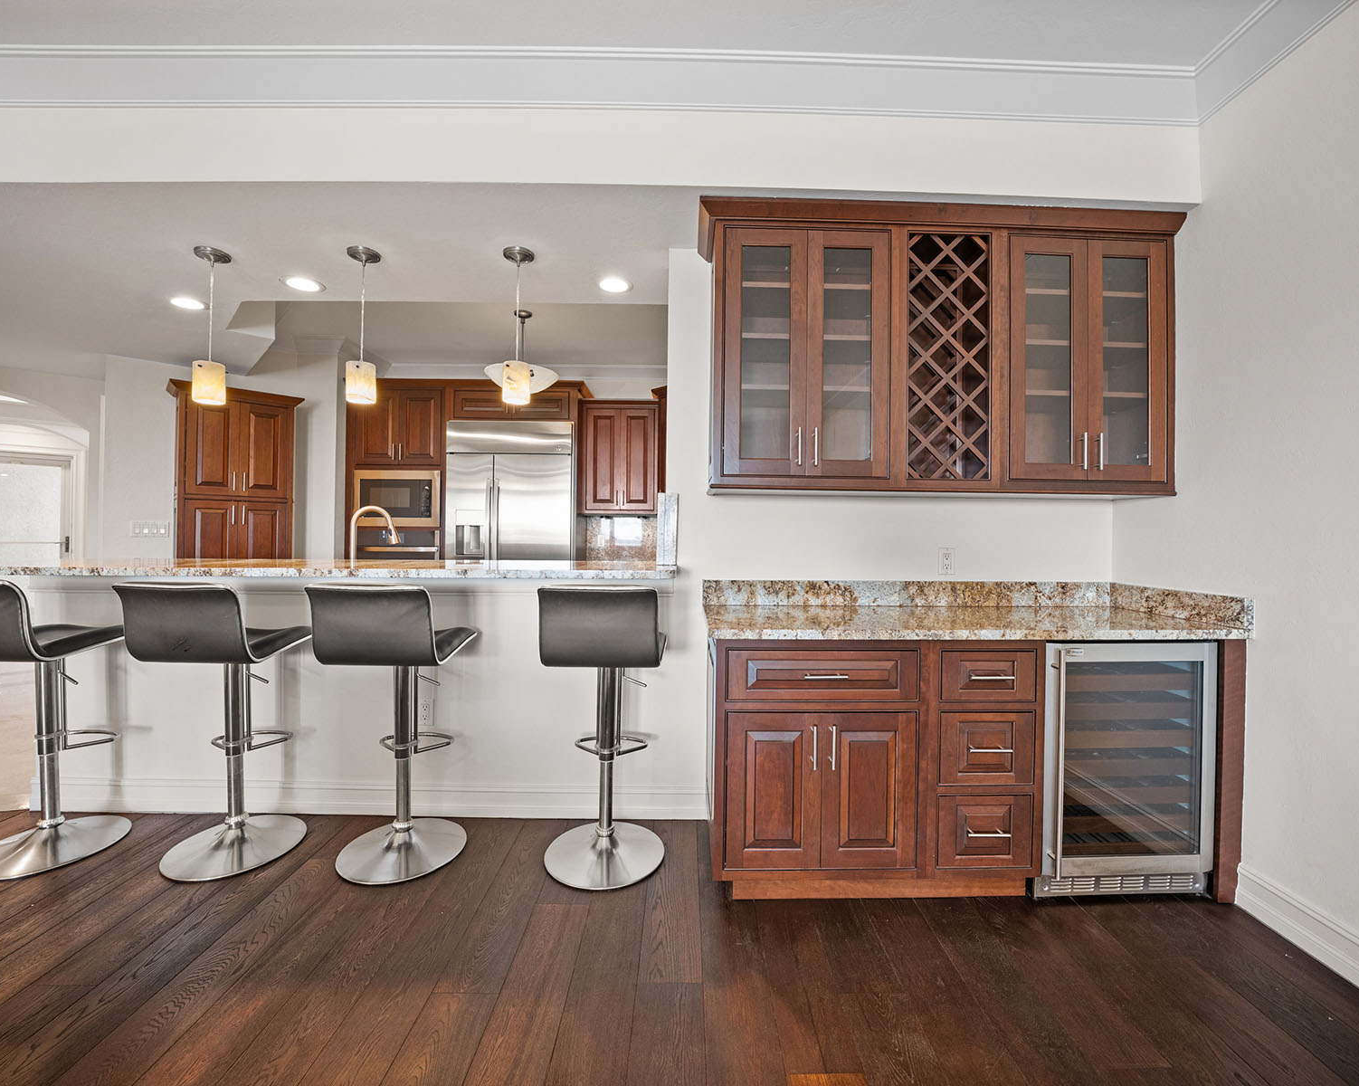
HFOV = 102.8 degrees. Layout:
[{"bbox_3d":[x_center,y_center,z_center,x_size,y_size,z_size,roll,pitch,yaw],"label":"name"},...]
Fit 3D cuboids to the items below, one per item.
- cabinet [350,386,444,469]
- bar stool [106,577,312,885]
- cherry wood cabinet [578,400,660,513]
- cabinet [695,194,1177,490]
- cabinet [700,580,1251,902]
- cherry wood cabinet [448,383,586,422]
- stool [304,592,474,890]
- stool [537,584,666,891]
[{"bbox_3d":[-2.333,-0.974,4.790,0.819,0.693,0.620,1,1,1],"label":"cabinet"},{"bbox_3d":[-1.786,0.682,2.164,0.455,1.090,0.500,1,1,1],"label":"bar stool"},{"bbox_3d":[-0.541,-0.766,5.000,0.713,1.014,0.340,1,1,1],"label":"cherry wood cabinet"},{"bbox_3d":[0.990,-0.735,2.240,1.810,1.080,0.390,1,1,1],"label":"cabinet"},{"bbox_3d":[1.029,0.725,2.155,1.840,1.055,0.580,1,1,1],"label":"cabinet"},{"bbox_3d":[-1.350,-1.168,4.790,1.137,0.320,0.640,1,1,1],"label":"cherry wood cabinet"},{"bbox_3d":[-1.107,0.689,2.156,0.455,1.090,0.500,1,1,1],"label":"stool"},{"bbox_3d":[-0.292,0.696,2.141,0.455,1.090,0.500,1,1,1],"label":"stool"}]

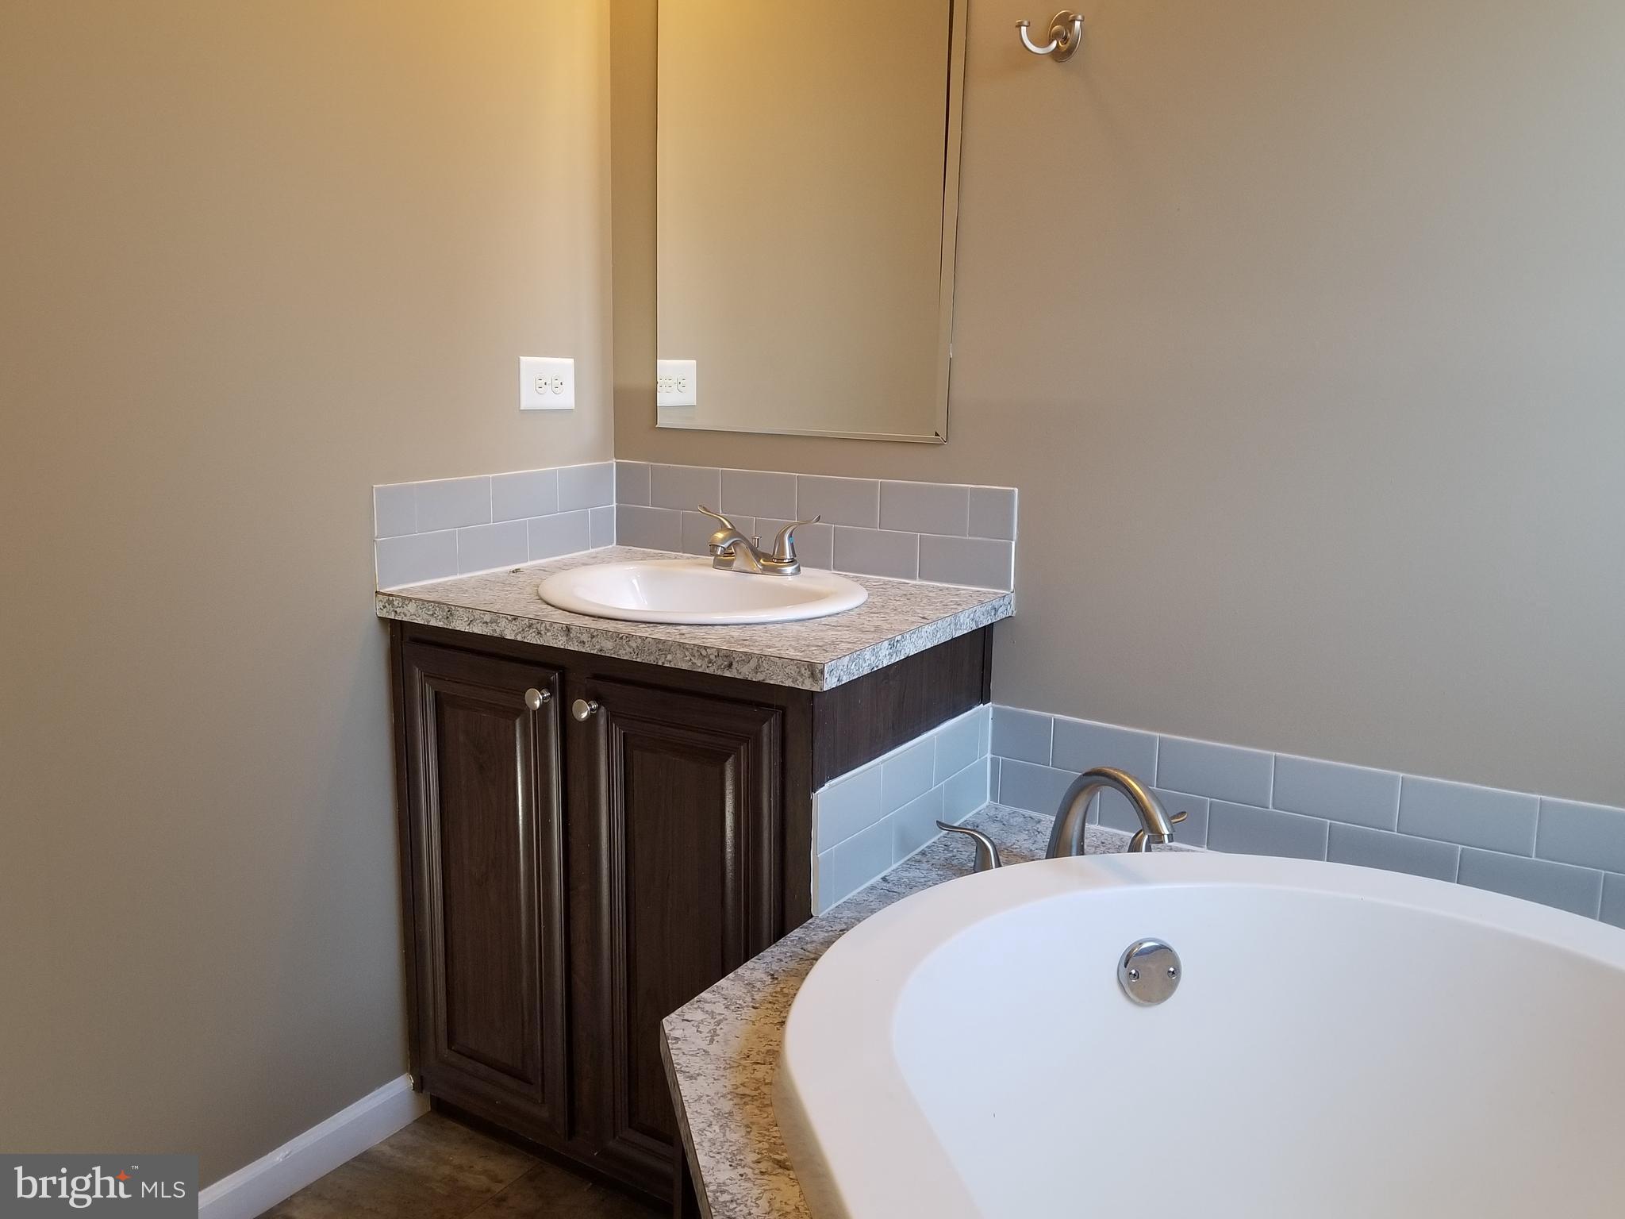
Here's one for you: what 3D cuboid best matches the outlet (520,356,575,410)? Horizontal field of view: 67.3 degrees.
[{"bbox_3d":[-0.436,-0.371,2.010,0.007,0.084,0.130,7,13,29],"label":"outlet"}]

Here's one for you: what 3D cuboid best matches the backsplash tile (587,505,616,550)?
[{"bbox_3d":[-0.379,-0.147,2.202,0.010,0.072,0.067,8,14,31],"label":"backsplash tile"}]

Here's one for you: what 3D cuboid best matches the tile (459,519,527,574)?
[{"bbox_3d":[-0.520,-0.103,1.980,0.010,0.072,0.152,8,14,31],"label":"tile"}]

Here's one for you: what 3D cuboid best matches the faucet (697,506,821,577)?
[{"bbox_3d":[-0.106,-0.102,1.871,0.236,0.094,0.140,8,13,32],"label":"faucet"}]

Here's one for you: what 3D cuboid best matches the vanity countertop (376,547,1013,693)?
[{"bbox_3d":[-0.170,-0.009,1.823,0.775,0.037,0.546,8,14,31],"label":"vanity countertop"}]

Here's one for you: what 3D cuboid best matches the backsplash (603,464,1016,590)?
[{"bbox_3d":[-0.025,-0.147,2.026,0.775,0.153,0.010,8,14,31],"label":"backsplash"}]

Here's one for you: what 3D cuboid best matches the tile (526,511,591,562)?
[{"bbox_3d":[-0.436,-0.128,2.101,0.008,0.073,0.152,8,14,31],"label":"tile"}]

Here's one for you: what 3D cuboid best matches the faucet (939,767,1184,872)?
[{"bbox_3d":[0.355,0.281,1.498,0.330,0.177,0.265,-2,12,-14],"label":"faucet"}]

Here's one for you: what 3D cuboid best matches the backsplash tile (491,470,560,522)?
[{"bbox_3d":[-0.476,-0.190,2.021,0.008,0.076,0.152,8,14,31],"label":"backsplash tile"}]

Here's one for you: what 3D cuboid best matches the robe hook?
[{"bbox_3d":[0.324,-0.763,1.608,0.094,0.066,0.064,8,13,32],"label":"robe hook"}]

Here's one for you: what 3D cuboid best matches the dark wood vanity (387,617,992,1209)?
[{"bbox_3d":[-0.182,0.421,1.923,0.746,0.847,0.535,8,14,31],"label":"dark wood vanity"}]

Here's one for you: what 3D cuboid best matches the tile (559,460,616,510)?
[{"bbox_3d":[-0.398,-0.215,2.145,0.008,0.076,0.140,8,14,31],"label":"tile"}]

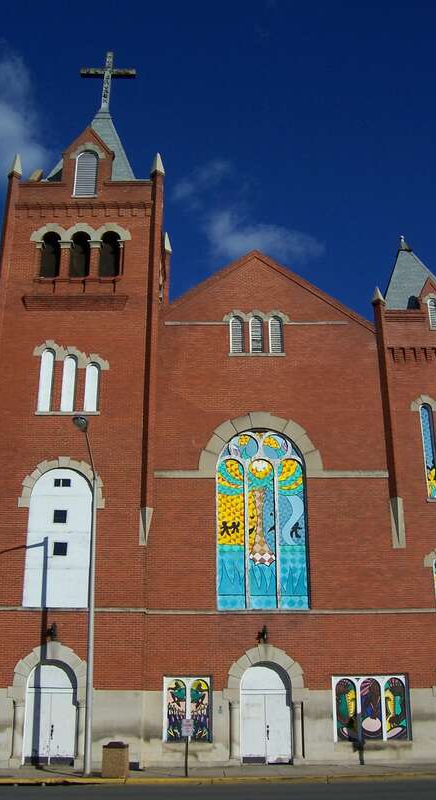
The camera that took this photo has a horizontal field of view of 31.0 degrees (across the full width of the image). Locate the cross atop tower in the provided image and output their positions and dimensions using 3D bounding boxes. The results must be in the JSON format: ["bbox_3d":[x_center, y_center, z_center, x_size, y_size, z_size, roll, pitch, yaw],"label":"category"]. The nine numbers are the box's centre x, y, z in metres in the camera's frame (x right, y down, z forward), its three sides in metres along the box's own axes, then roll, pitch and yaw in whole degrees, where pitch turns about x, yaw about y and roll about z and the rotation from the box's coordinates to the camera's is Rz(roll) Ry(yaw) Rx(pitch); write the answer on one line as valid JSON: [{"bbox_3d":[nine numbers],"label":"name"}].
[{"bbox_3d":[-5.028,-14.582,35.888,2.573,3.500,0.300,0,-21,0],"label":"cross atop tower"}]

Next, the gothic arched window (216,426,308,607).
[{"bbox_3d":[1.374,3.811,25.469,2.823,5.868,0.250,0,-21,0],"label":"gothic arched window"}]

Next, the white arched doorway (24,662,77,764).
[{"bbox_3d":[-4.806,9.030,22.616,1.467,2.867,0.400,0,-21,-1],"label":"white arched doorway"}]

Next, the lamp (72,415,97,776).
[{"bbox_3d":[-3.587,5.179,20.913,0.420,9.251,2.595,-2,-21,6],"label":"lamp"}]

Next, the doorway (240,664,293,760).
[{"bbox_3d":[1.423,9.353,23.491,1.472,2.800,0.350,0,-21,0],"label":"doorway"}]

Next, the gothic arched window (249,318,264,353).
[{"bbox_3d":[1.361,-2.312,27.633,0.479,1.421,0.250,0,-21,-1],"label":"gothic arched window"}]

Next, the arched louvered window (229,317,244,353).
[{"bbox_3d":[0.670,-2.293,28.382,0.492,1.472,0.200,0,-21,0],"label":"arched louvered window"}]

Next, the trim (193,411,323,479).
[{"bbox_3d":[1.444,1.558,26.881,4.162,2.316,0.350,0,-21,0],"label":"trim"}]

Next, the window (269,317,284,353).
[{"bbox_3d":[2.059,-2.279,27.796,0.520,1.405,0.200,0,-21,0],"label":"window"}]

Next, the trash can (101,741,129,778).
[{"bbox_3d":[-2.571,8.946,19.578,0.600,0.870,0.600,0,-21,0],"label":"trash can"}]

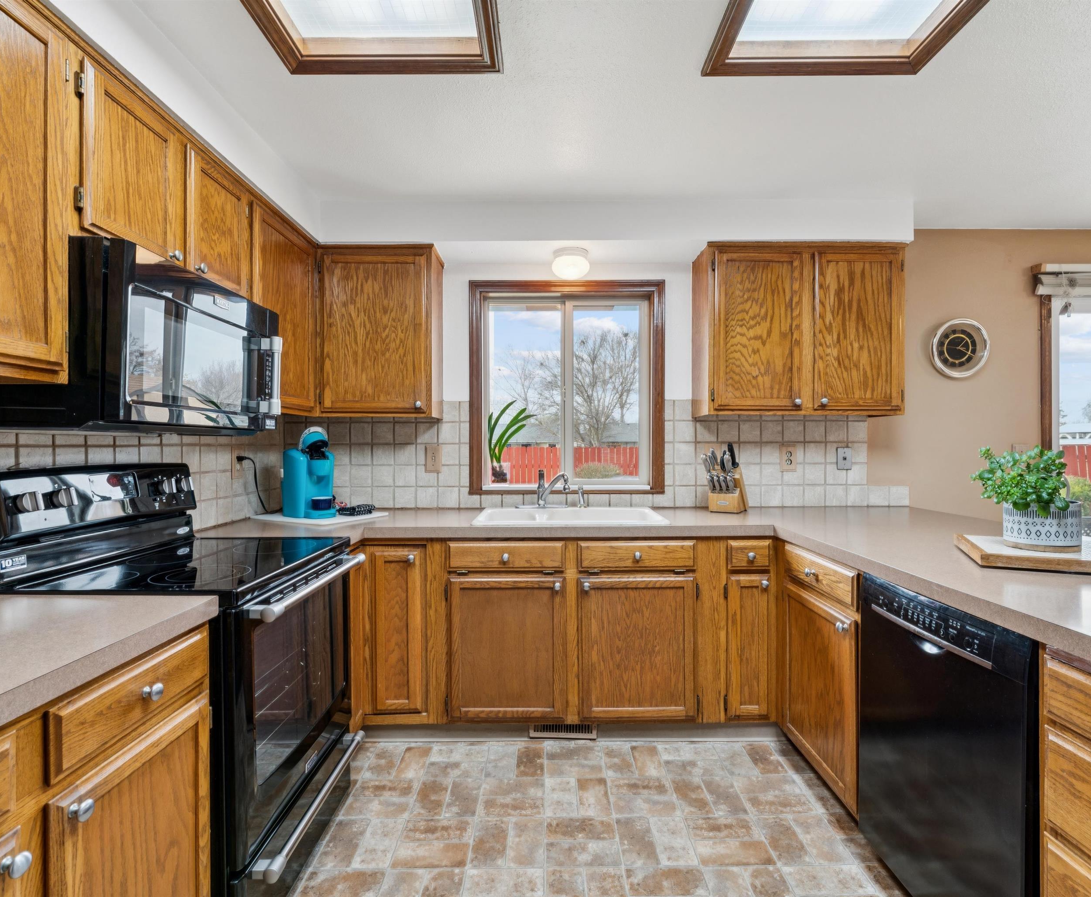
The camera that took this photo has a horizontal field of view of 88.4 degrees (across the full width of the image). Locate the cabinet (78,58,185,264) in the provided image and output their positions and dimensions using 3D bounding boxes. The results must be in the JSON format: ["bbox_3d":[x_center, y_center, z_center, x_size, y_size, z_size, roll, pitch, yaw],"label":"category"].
[{"bbox_3d":[-1.212,-0.718,1.471,0.300,0.381,0.358,0,0,1],"label":"cabinet"}]

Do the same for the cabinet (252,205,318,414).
[{"bbox_3d":[-1.180,-0.526,2.268,0.320,0.760,0.590,0,0,0],"label":"cabinet"}]

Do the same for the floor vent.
[{"bbox_3d":[0.075,1.163,2.337,0.276,0.082,0.030,0,0,1],"label":"floor vent"}]

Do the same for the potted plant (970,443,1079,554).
[{"bbox_3d":[1.360,0.134,1.590,0.250,0.285,0.220,0,0,0],"label":"potted plant"}]

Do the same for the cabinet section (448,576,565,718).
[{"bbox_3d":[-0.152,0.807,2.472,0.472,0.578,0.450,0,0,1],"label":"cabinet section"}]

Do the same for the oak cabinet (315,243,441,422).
[{"bbox_3d":[-0.797,-0.553,2.793,0.532,0.804,0.325,0,0,1],"label":"oak cabinet"}]

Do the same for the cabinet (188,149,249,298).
[{"bbox_3d":[-1.182,-0.704,1.800,0.320,0.385,0.375,0,0,0],"label":"cabinet"}]

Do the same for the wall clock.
[{"bbox_3d":[2.102,-0.509,2.840,0.290,0.290,0.050,0,0,0],"label":"wall clock"}]

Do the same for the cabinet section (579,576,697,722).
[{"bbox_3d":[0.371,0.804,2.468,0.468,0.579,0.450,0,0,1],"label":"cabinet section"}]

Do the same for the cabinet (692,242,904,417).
[{"bbox_3d":[1.219,-0.556,2.775,0.910,0.799,0.325,0,0,1],"label":"cabinet"}]

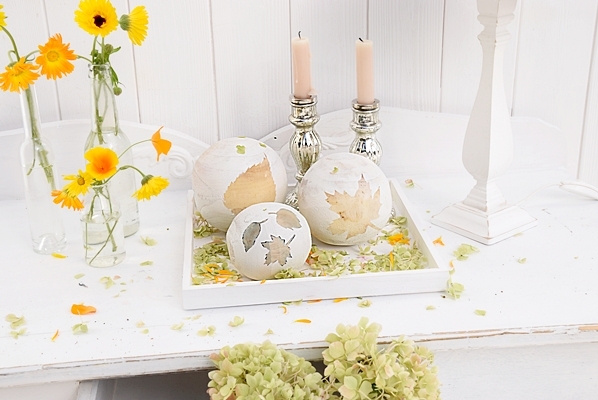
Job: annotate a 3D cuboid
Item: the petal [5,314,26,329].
[{"bbox_3d":[-0.311,0.133,0.948,0.023,0.007,0.019,-1,23,0],"label":"petal"}]

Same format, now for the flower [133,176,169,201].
[{"bbox_3d":[-0.179,-0.015,1.045,0.045,0.022,0.042,-28,15,-6],"label":"flower"}]

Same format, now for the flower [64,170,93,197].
[{"bbox_3d":[-0.270,-0.020,1.052,0.036,0.033,0.016,-3,6,-3],"label":"flower"}]

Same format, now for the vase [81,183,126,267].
[{"bbox_3d":[-0.245,0.027,1.075,0.053,0.101,0.053,-1,24,1],"label":"vase"}]

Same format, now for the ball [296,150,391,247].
[{"bbox_3d":[0.059,-0.002,1.092,0.118,0.118,0.118,-1,23,0],"label":"ball"}]

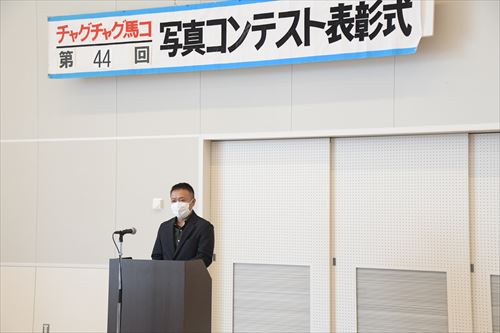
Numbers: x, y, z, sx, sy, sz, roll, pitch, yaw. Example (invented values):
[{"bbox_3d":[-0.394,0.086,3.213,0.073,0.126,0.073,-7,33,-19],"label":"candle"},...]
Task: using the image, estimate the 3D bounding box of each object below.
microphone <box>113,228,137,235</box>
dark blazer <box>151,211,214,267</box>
[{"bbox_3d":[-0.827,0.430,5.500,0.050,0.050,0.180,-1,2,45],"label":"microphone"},{"bbox_3d":[-0.490,0.673,6.000,0.520,0.710,0.360,-1,-1,23],"label":"dark blazer"}]

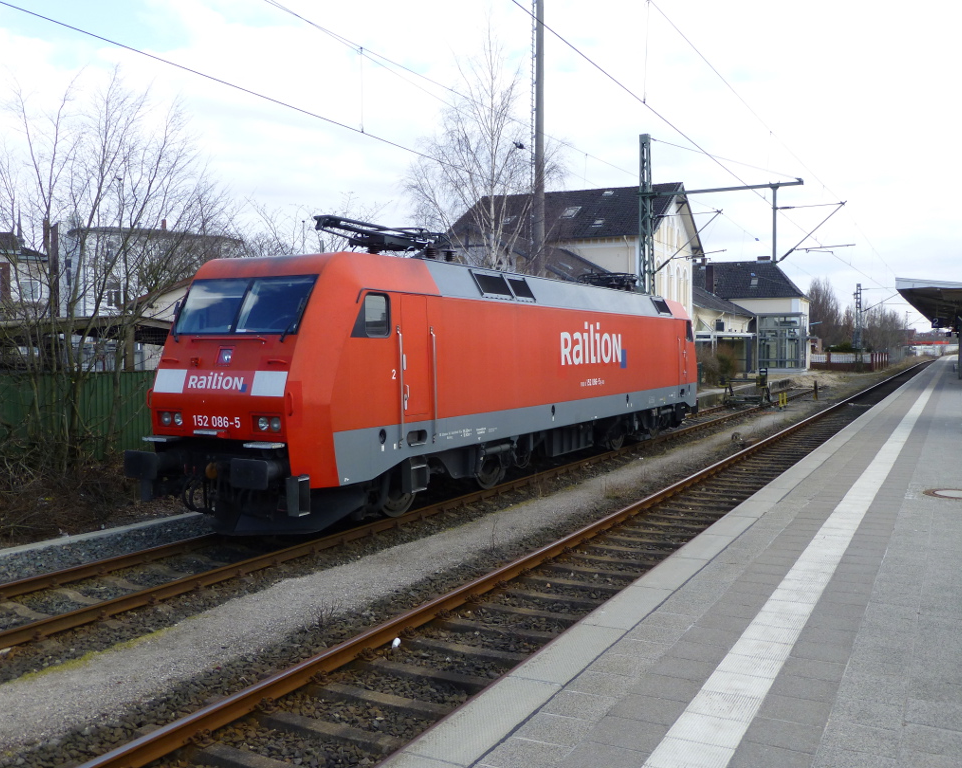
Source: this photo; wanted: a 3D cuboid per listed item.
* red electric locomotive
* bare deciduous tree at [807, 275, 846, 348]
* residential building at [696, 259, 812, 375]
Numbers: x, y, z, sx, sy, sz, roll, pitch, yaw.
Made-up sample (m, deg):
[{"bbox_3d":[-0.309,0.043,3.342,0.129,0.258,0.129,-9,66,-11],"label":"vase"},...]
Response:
[{"bbox_3d":[1.086,-0.387,19.420,3.000,4.300,19.500,1,3,28],"label":"red electric locomotive"},{"bbox_3d":[47.494,-8.616,122.000,5.300,12.200,5.200,1,3,28],"label":"bare deciduous tree"},{"bbox_3d":[24.636,-6.277,83.562,11.500,10.300,9.500,1,3,28],"label":"residential building"}]

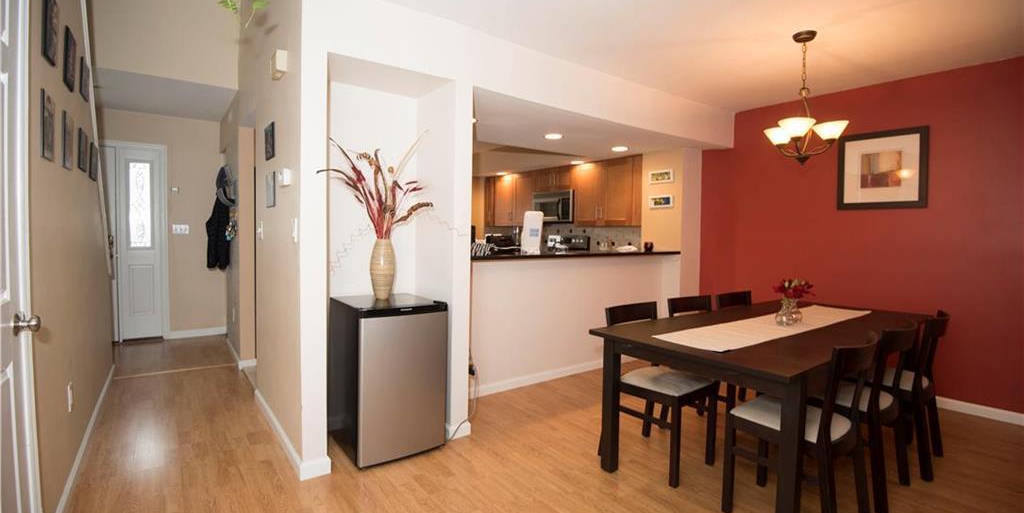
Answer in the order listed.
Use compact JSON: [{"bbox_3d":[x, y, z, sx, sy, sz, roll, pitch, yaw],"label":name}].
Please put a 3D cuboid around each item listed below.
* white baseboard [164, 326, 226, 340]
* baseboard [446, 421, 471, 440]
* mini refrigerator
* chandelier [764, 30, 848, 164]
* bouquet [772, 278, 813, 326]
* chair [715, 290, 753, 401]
[{"bbox_3d":[-3.602,0.873,5.196,0.584,0.085,0.018,-1,4,-37],"label":"white baseboard"},{"bbox_3d":[-0.315,1.054,2.762,0.143,0.082,0.022,-1,4,-37],"label":"baseboard"},{"bbox_3d":[-0.740,0.675,2.707,0.487,0.830,0.534,-1,4,-37],"label":"mini refrigerator"},{"bbox_3d":[1.779,-0.948,2.755,0.530,0.778,0.520,-1,4,-37],"label":"chandelier"},{"bbox_3d":[1.644,0.264,2.668,0.225,0.261,0.205,-1,4,-37],"label":"bouquet"},{"bbox_3d":[1.705,0.688,3.142,0.466,0.833,0.485,-1,4,-37],"label":"chair"}]

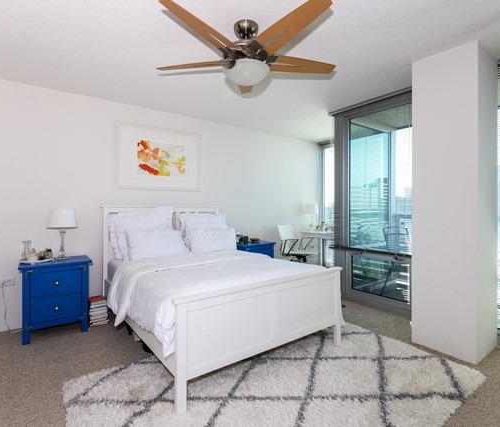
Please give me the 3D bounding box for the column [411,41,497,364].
[{"bbox_3d":[1.730,-0.078,2.408,0.482,2.383,0.454,0,1,-36],"label":"column"}]

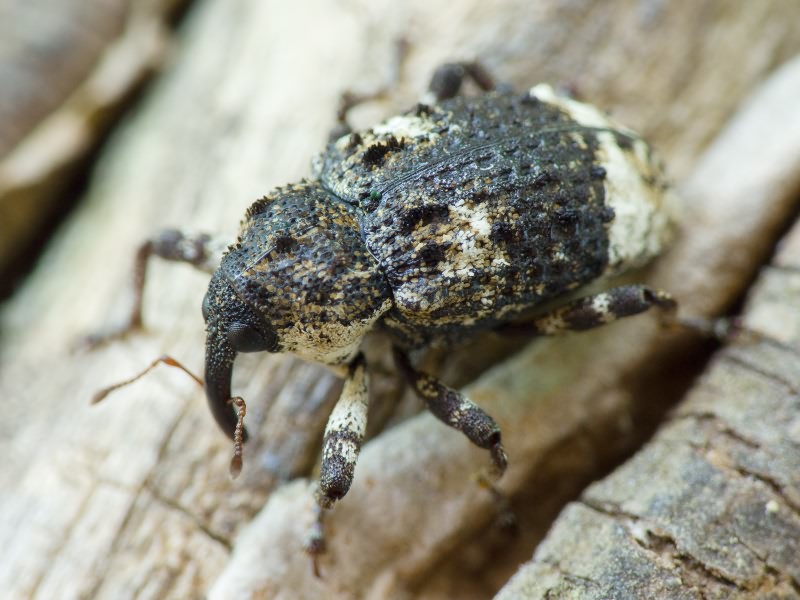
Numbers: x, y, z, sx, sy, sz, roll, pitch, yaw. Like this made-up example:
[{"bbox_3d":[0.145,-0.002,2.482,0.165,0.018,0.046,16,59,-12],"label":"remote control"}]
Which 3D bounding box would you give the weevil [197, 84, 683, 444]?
[{"bbox_3d":[0.001,-0.001,0.089,0.010,0.006,0.004,-16,47,-21],"label":"weevil"}]

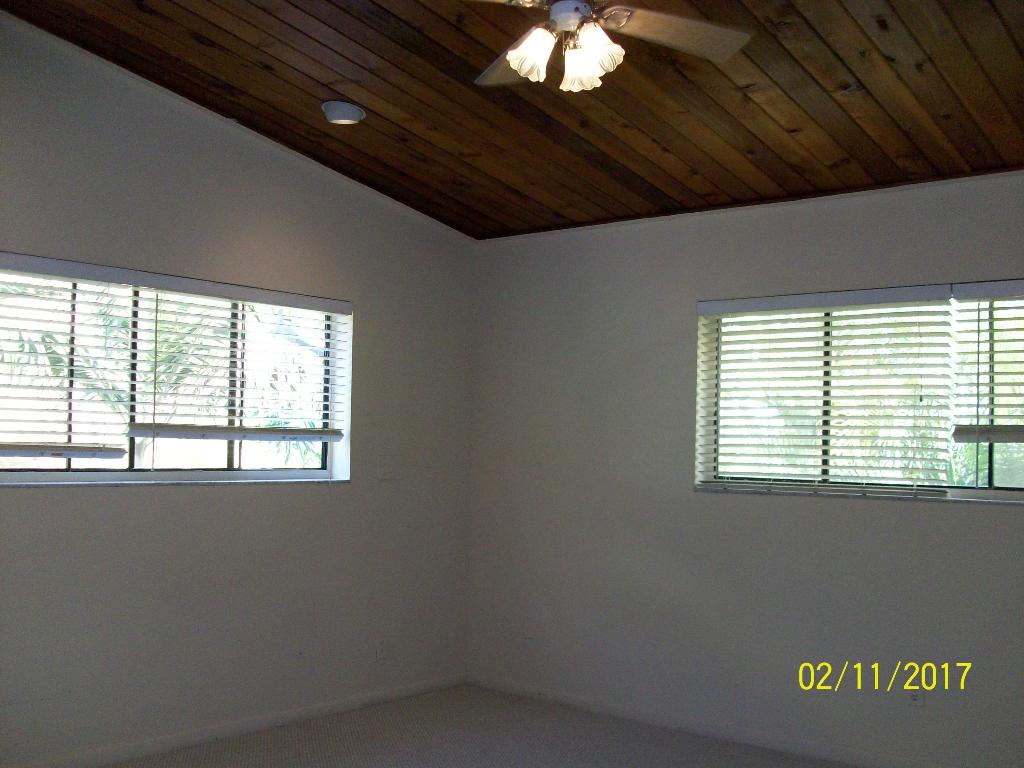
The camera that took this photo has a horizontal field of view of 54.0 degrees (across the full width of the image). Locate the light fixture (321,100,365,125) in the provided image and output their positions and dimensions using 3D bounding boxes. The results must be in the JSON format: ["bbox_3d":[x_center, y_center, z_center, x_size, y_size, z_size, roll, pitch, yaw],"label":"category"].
[{"bbox_3d":[-0.689,-1.086,4.095,0.185,0.060,0.185,6,-9,1],"label":"light fixture"}]

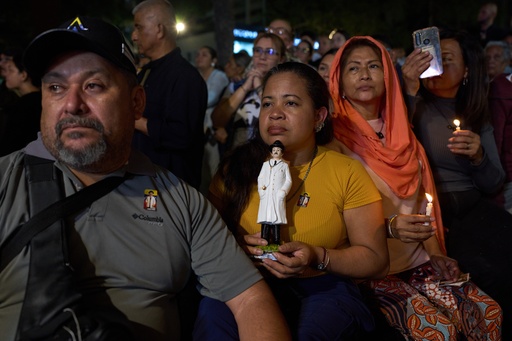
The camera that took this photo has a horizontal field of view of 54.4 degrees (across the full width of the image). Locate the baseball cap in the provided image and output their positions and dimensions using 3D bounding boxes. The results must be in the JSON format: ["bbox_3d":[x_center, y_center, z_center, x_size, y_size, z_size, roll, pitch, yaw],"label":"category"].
[{"bbox_3d":[-0.310,-0.230,0.908,0.175,0.137,0.268,-1,-11,1],"label":"baseball cap"}]

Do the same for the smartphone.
[{"bbox_3d":[0.566,-0.386,1.632,0.076,0.160,0.009,-9,24,16],"label":"smartphone"}]

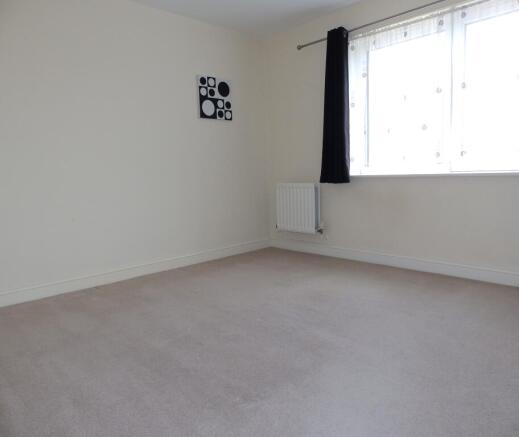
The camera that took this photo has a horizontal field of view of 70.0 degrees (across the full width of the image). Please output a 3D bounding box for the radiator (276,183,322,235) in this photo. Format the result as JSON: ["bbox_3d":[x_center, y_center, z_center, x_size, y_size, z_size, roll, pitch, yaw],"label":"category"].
[{"bbox_3d":[0.411,-0.114,3.897,0.488,0.514,0.105,5,10,44],"label":"radiator"}]

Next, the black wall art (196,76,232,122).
[{"bbox_3d":[-0.437,-1.185,3.690,0.394,0.399,0.040,-9,10,-41],"label":"black wall art"}]

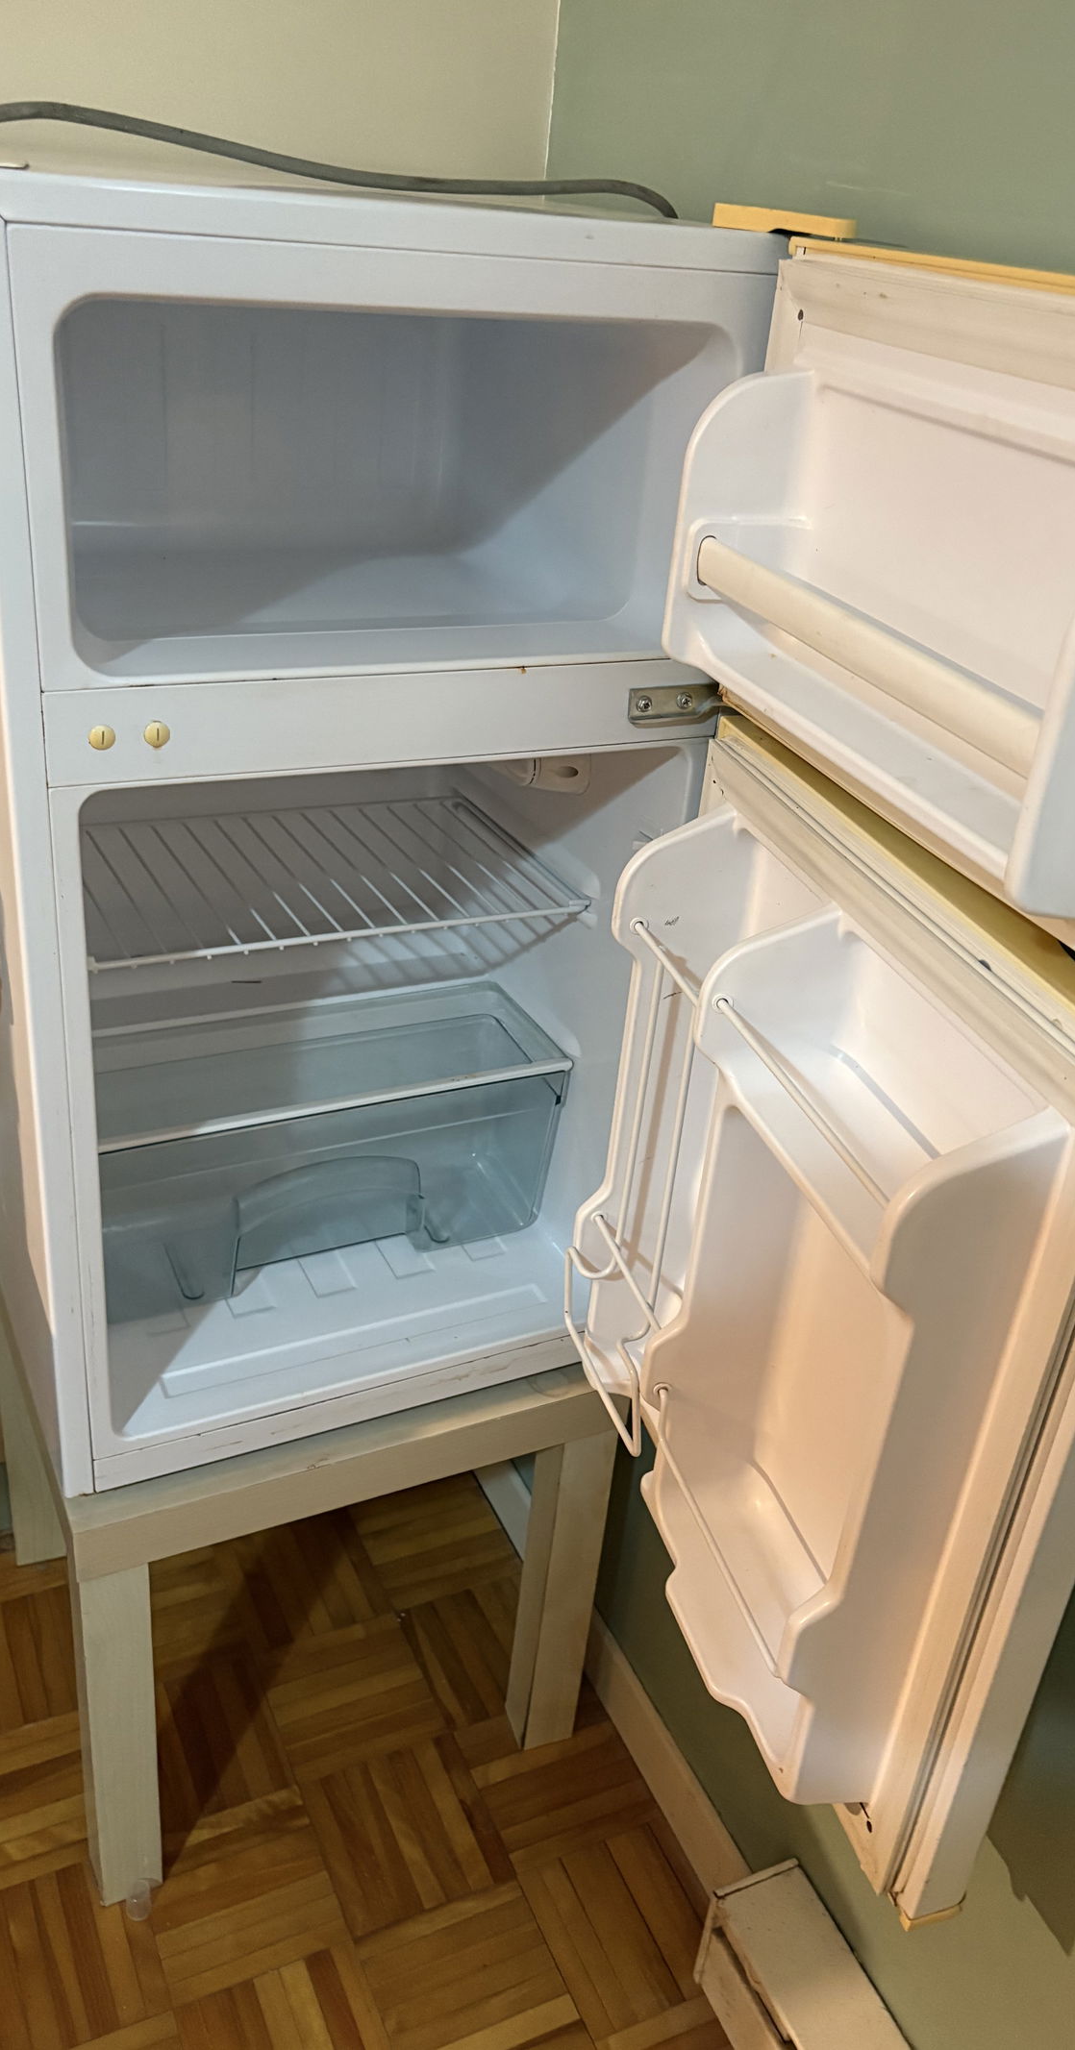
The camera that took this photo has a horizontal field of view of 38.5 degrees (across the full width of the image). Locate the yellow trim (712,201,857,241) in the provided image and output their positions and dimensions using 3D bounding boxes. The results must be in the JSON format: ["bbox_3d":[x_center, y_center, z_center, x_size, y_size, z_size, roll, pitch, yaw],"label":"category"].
[{"bbox_3d":[0.141,-0.464,0.888,0.038,0.015,0.092,-9,32,-26],"label":"yellow trim"}]

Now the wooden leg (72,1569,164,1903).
[{"bbox_3d":[-0.337,0.560,1.238,0.051,0.390,0.051,-9,32,-25],"label":"wooden leg"}]

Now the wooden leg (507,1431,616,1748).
[{"bbox_3d":[0.018,0.505,1.405,0.051,0.390,0.051,-9,32,-25],"label":"wooden leg"}]

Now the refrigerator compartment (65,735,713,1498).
[{"bbox_3d":[-0.180,-0.019,1.222,0.430,0.520,0.350,-9,32,-26],"label":"refrigerator compartment"}]

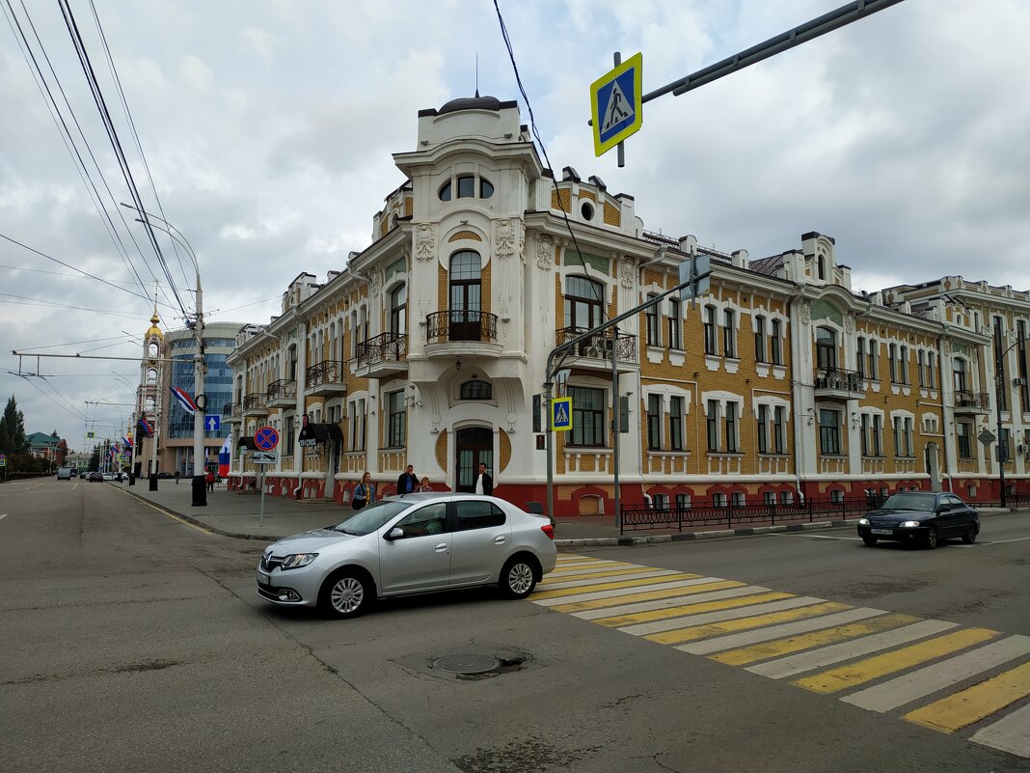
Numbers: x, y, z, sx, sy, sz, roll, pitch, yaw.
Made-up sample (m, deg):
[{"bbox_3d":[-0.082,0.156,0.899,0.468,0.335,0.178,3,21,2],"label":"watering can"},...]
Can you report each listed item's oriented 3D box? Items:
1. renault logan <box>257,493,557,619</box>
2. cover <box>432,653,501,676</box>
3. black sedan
[{"bbox_3d":[-1.440,2.343,10.463,4.350,1.515,1.780,4,-8,-33],"label":"renault logan"},{"bbox_3d":[-0.465,2.709,6.932,0.660,0.050,0.660,0,-7,0],"label":"cover"},{"bbox_3d":[10.927,3.541,19.249,4.500,1.420,1.750,5,-9,-38],"label":"black sedan"}]

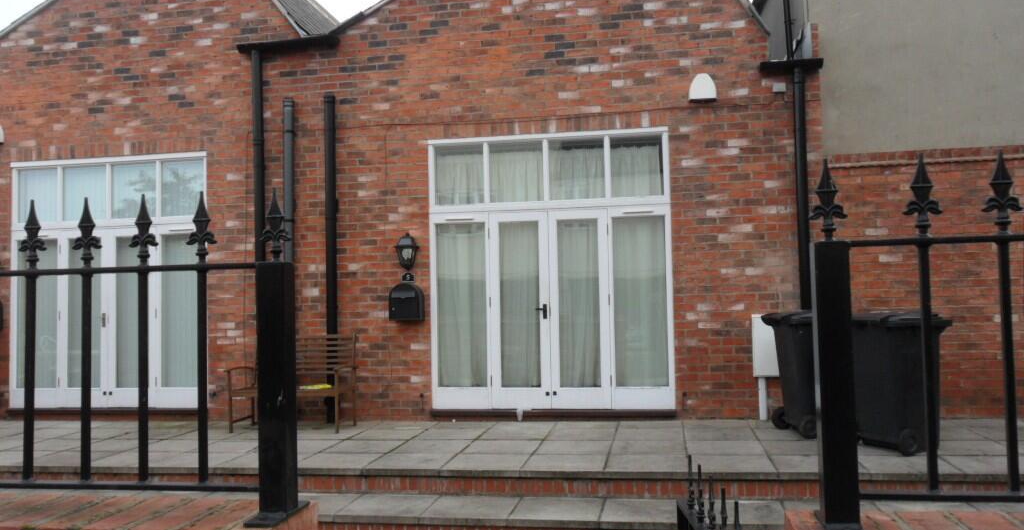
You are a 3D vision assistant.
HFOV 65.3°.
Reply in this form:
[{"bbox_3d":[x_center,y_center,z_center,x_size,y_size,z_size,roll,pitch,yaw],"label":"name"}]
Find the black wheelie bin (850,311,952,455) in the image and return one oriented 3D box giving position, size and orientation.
[{"bbox_3d":[3.037,0.903,6.270,0.600,1.060,0.530,0,-3,-13],"label":"black wheelie bin"}]

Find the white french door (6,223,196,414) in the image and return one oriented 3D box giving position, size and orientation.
[{"bbox_3d":[-4.562,0.592,8.997,2.461,2.043,0.100,-2,-3,9],"label":"white french door"}]

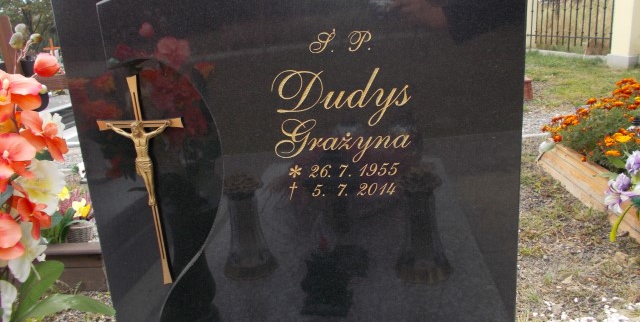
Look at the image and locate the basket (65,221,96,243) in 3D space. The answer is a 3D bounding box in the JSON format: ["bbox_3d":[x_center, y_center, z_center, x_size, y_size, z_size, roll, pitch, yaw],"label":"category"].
[{"bbox_3d":[-1.208,0.361,2.420,0.145,0.100,0.140,-12,18,-27],"label":"basket"}]

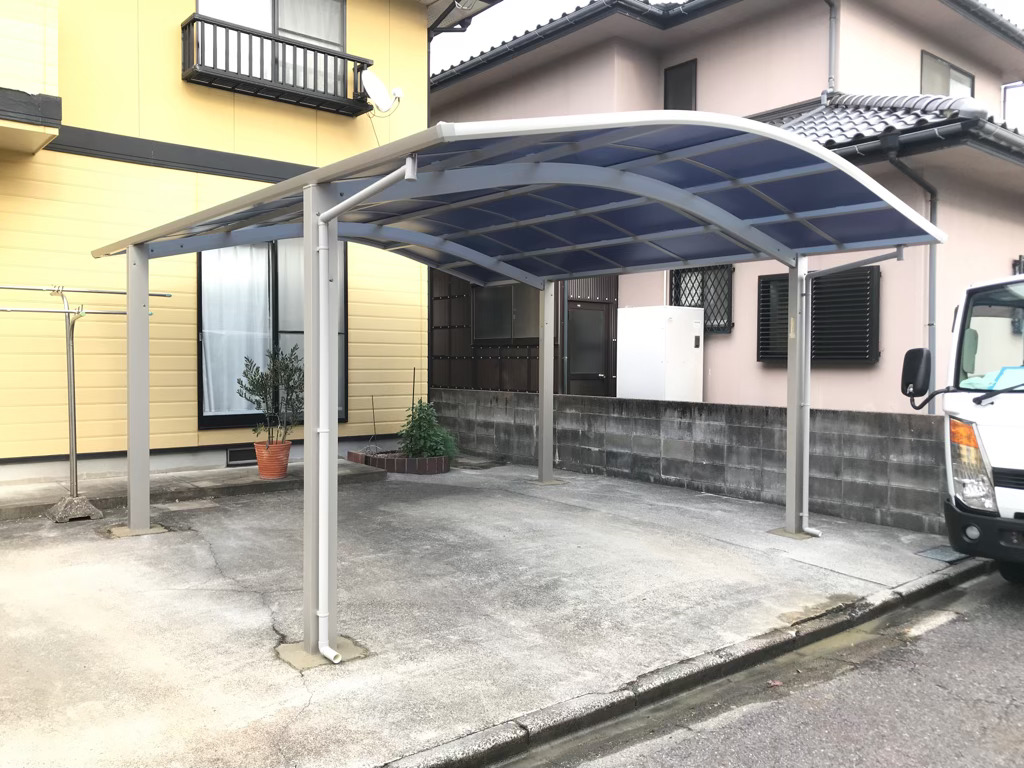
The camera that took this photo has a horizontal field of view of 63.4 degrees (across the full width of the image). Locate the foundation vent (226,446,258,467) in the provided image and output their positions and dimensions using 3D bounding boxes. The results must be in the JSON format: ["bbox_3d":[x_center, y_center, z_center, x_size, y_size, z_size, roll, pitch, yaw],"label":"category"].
[{"bbox_3d":[-2.839,0.786,8.888,0.450,0.195,0.080,-1,2,-40],"label":"foundation vent"}]

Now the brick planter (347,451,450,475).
[{"bbox_3d":[-1.232,0.919,9.729,0.900,0.190,1.030,-1,2,-39],"label":"brick planter"}]

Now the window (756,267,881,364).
[{"bbox_3d":[3.113,-0.685,8.521,0.130,0.927,1.276,-1,2,-40],"label":"window"}]

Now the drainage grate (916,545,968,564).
[{"bbox_3d":[3.111,1.226,5.930,0.420,0.030,0.280,-1,2,-39],"label":"drainage grate"}]

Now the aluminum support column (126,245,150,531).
[{"bbox_3d":[-2.804,0.032,6.222,0.132,2.134,0.083,-1,2,-39],"label":"aluminum support column"}]

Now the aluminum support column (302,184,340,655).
[{"bbox_3d":[-0.961,0.187,4.160,0.140,2.318,0.092,-1,2,-40],"label":"aluminum support column"}]

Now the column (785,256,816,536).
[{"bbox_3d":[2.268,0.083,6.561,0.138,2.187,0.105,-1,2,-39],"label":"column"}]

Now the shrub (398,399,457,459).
[{"bbox_3d":[-1.015,0.498,9.802,0.680,0.700,0.620,0,2,-5],"label":"shrub"}]

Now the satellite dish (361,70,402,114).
[{"bbox_3d":[-1.431,-3.248,9.199,0.400,0.500,0.440,1,2,25],"label":"satellite dish"}]

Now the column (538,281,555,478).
[{"bbox_3d":[0.367,-0.022,8.851,0.132,2.150,0.083,-1,2,-39],"label":"column"}]

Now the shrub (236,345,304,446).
[{"bbox_3d":[-2.387,0.107,8.290,0.700,1.013,0.640,-1,2,-40],"label":"shrub"}]

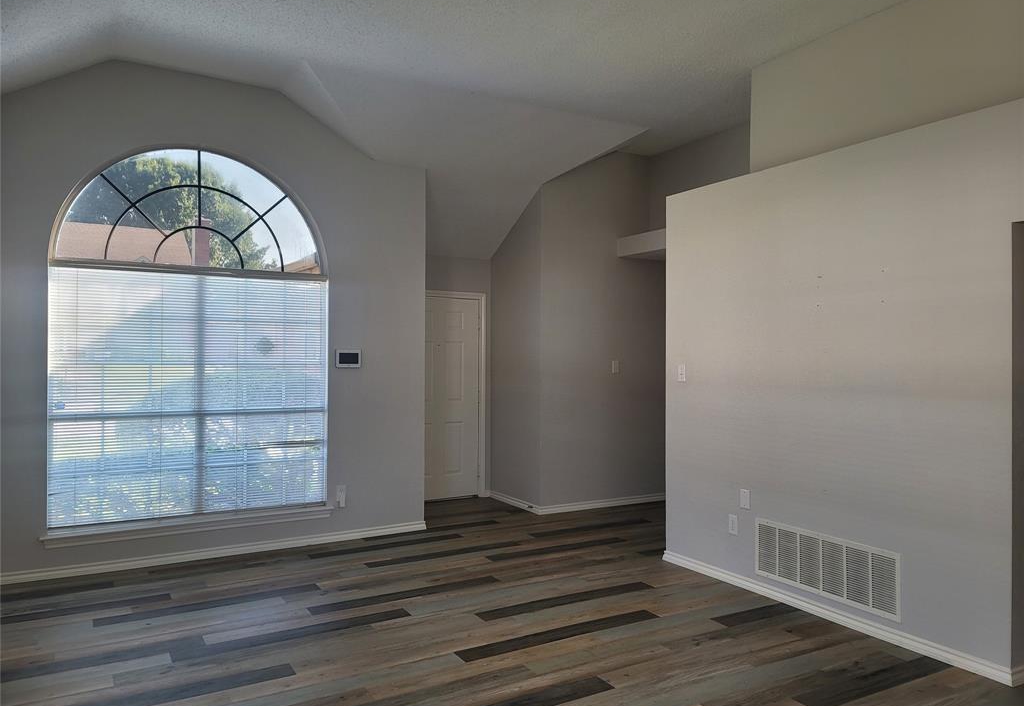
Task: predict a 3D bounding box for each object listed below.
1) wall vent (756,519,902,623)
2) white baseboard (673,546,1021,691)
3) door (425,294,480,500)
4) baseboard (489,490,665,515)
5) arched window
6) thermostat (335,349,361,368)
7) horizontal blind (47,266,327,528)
[{"bbox_3d":[1.756,1.205,4.188,0.020,0.344,0.946,0,0,-29],"label":"wall vent"},{"bbox_3d":[1.682,1.459,4.322,0.016,0.075,2.332,0,0,-29],"label":"white baseboard"},{"bbox_3d":[-0.750,0.472,7.567,0.914,2.035,0.045,0,0,-31],"label":"door"},{"bbox_3d":[0.680,1.472,7.657,1.533,0.073,1.024,0,0,-31],"label":"baseboard"},{"bbox_3d":[-2.286,-0.140,5.419,1.887,2.696,0.110,0,0,-31],"label":"arched window"},{"bbox_3d":[-1.313,0.047,5.940,0.212,0.139,0.028,0,0,-31],"label":"thermostat"},{"bbox_3d":[-2.277,0.303,5.399,1.880,1.748,0.050,0,0,-31],"label":"horizontal blind"}]

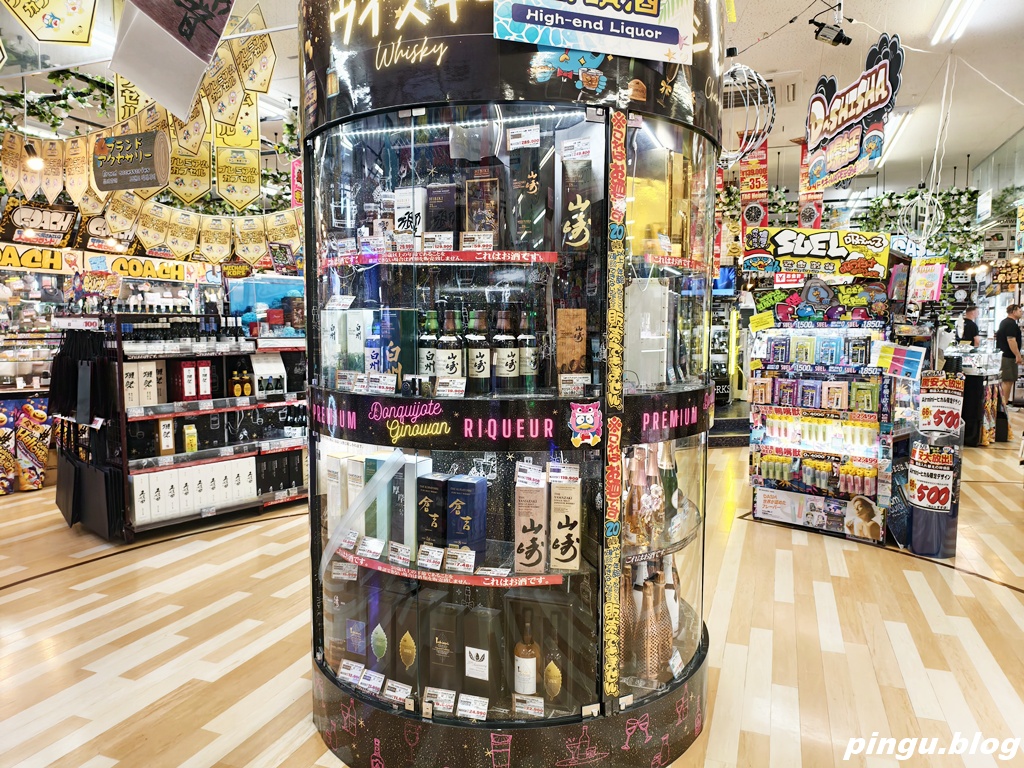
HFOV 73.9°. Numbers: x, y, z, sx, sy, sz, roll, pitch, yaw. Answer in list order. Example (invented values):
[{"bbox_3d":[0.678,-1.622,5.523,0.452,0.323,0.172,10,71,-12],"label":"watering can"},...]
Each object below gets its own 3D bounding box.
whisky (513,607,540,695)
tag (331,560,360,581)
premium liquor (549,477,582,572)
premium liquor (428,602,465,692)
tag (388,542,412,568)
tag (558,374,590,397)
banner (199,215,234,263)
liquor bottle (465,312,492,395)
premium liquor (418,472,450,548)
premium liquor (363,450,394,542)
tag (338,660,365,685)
[{"bbox_3d":[0.054,0.925,2.378,0.085,0.294,0.085,1,5,12],"label":"whisky"},{"bbox_3d":[-0.582,0.654,2.374,0.100,0.058,0.008,1,0,17],"label":"tag"},{"bbox_3d":[0.187,0.473,2.320,0.094,0.294,0.092,1,5,9],"label":"premium liquor"},{"bbox_3d":[-0.212,0.898,2.301,0.094,0.282,0.093,2,5,19],"label":"premium liquor"},{"bbox_3d":[-0.377,0.571,2.288,0.088,0.070,0.010,4,1,29],"label":"tag"},{"bbox_3d":[0.204,0.005,2.193,0.105,0.074,0.005,-1,-1,0],"label":"tag"},{"bbox_3d":[-2.432,-1.181,5.600,0.272,0.400,0.010,0,6,2],"label":"banner"},{"bbox_3d":[-0.110,-0.106,2.305,0.084,0.286,0.084,0,5,-3],"label":"liquor bottle"},{"bbox_3d":[-0.252,0.447,2.278,0.091,0.276,0.091,2,5,22],"label":"premium liquor"},{"bbox_3d":[-0.450,0.428,2.409,0.099,0.333,0.090,3,7,32],"label":"premium liquor"},{"bbox_3d":[-0.560,1.008,2.381,0.097,0.058,0.008,2,-17,28],"label":"tag"}]

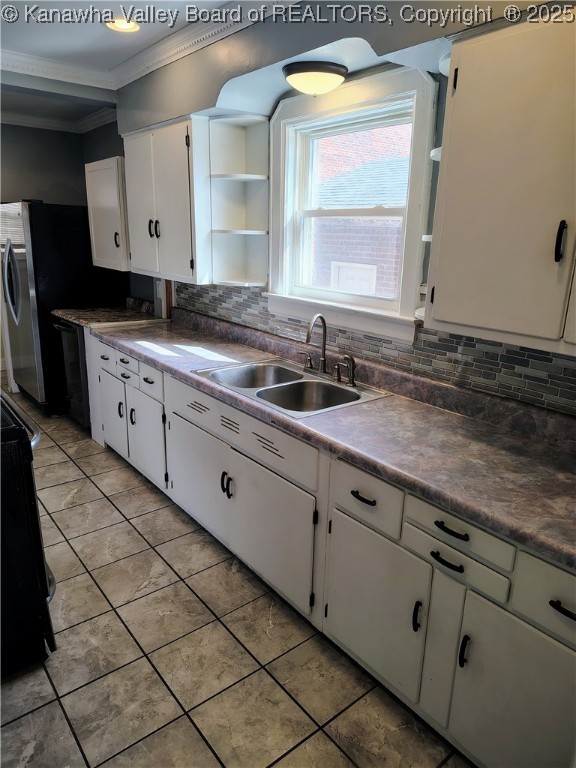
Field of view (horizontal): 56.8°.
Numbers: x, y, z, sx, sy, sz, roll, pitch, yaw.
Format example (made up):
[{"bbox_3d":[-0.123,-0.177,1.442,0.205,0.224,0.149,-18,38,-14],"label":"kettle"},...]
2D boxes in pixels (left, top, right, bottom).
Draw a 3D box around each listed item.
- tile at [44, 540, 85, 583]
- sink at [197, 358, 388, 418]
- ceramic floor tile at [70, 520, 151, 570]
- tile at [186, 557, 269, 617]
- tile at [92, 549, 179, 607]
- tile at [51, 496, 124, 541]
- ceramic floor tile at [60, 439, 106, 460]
[{"bbox_3d":[-1.208,0.913,2.633,0.330,0.010,0.326,-12,21,-37],"label":"tile"},{"bbox_3d":[-0.009,0.083,2.494,0.538,0.194,0.834,-12,21,-37],"label":"sink"},{"bbox_3d":[-0.946,0.857,2.834,0.330,0.010,0.326,-12,21,-37],"label":"ceramic floor tile"},{"bbox_3d":[-0.272,0.959,2.541,0.330,0.010,0.326,-12,21,-37],"label":"tile"},{"bbox_3d":[-0.740,0.936,2.587,0.330,0.010,0.326,-12,21,-37],"label":"tile"},{"bbox_3d":[-1.138,0.769,3.045,0.322,0.010,0.319,-12,21,-37],"label":"tile"},{"bbox_3d":[-1.490,0.481,3.974,0.322,0.010,0.319,-12,21,-37],"label":"ceramic floor tile"}]

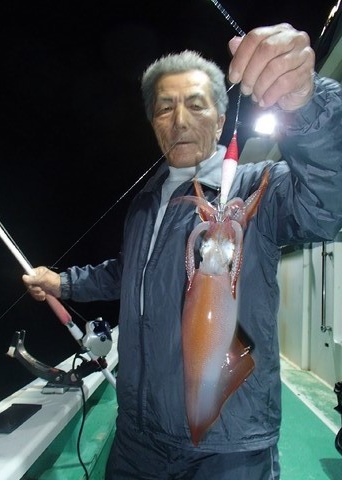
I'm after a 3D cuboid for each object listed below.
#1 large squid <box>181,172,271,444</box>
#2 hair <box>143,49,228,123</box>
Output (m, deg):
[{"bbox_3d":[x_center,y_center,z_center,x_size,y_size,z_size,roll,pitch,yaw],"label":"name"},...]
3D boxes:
[{"bbox_3d":[0.061,0.082,0.475,0.100,0.340,0.085,6,-6,5],"label":"large squid"},{"bbox_3d":[0.032,-0.338,0.880,0.190,0.165,0.205,2,4,12],"label":"hair"}]

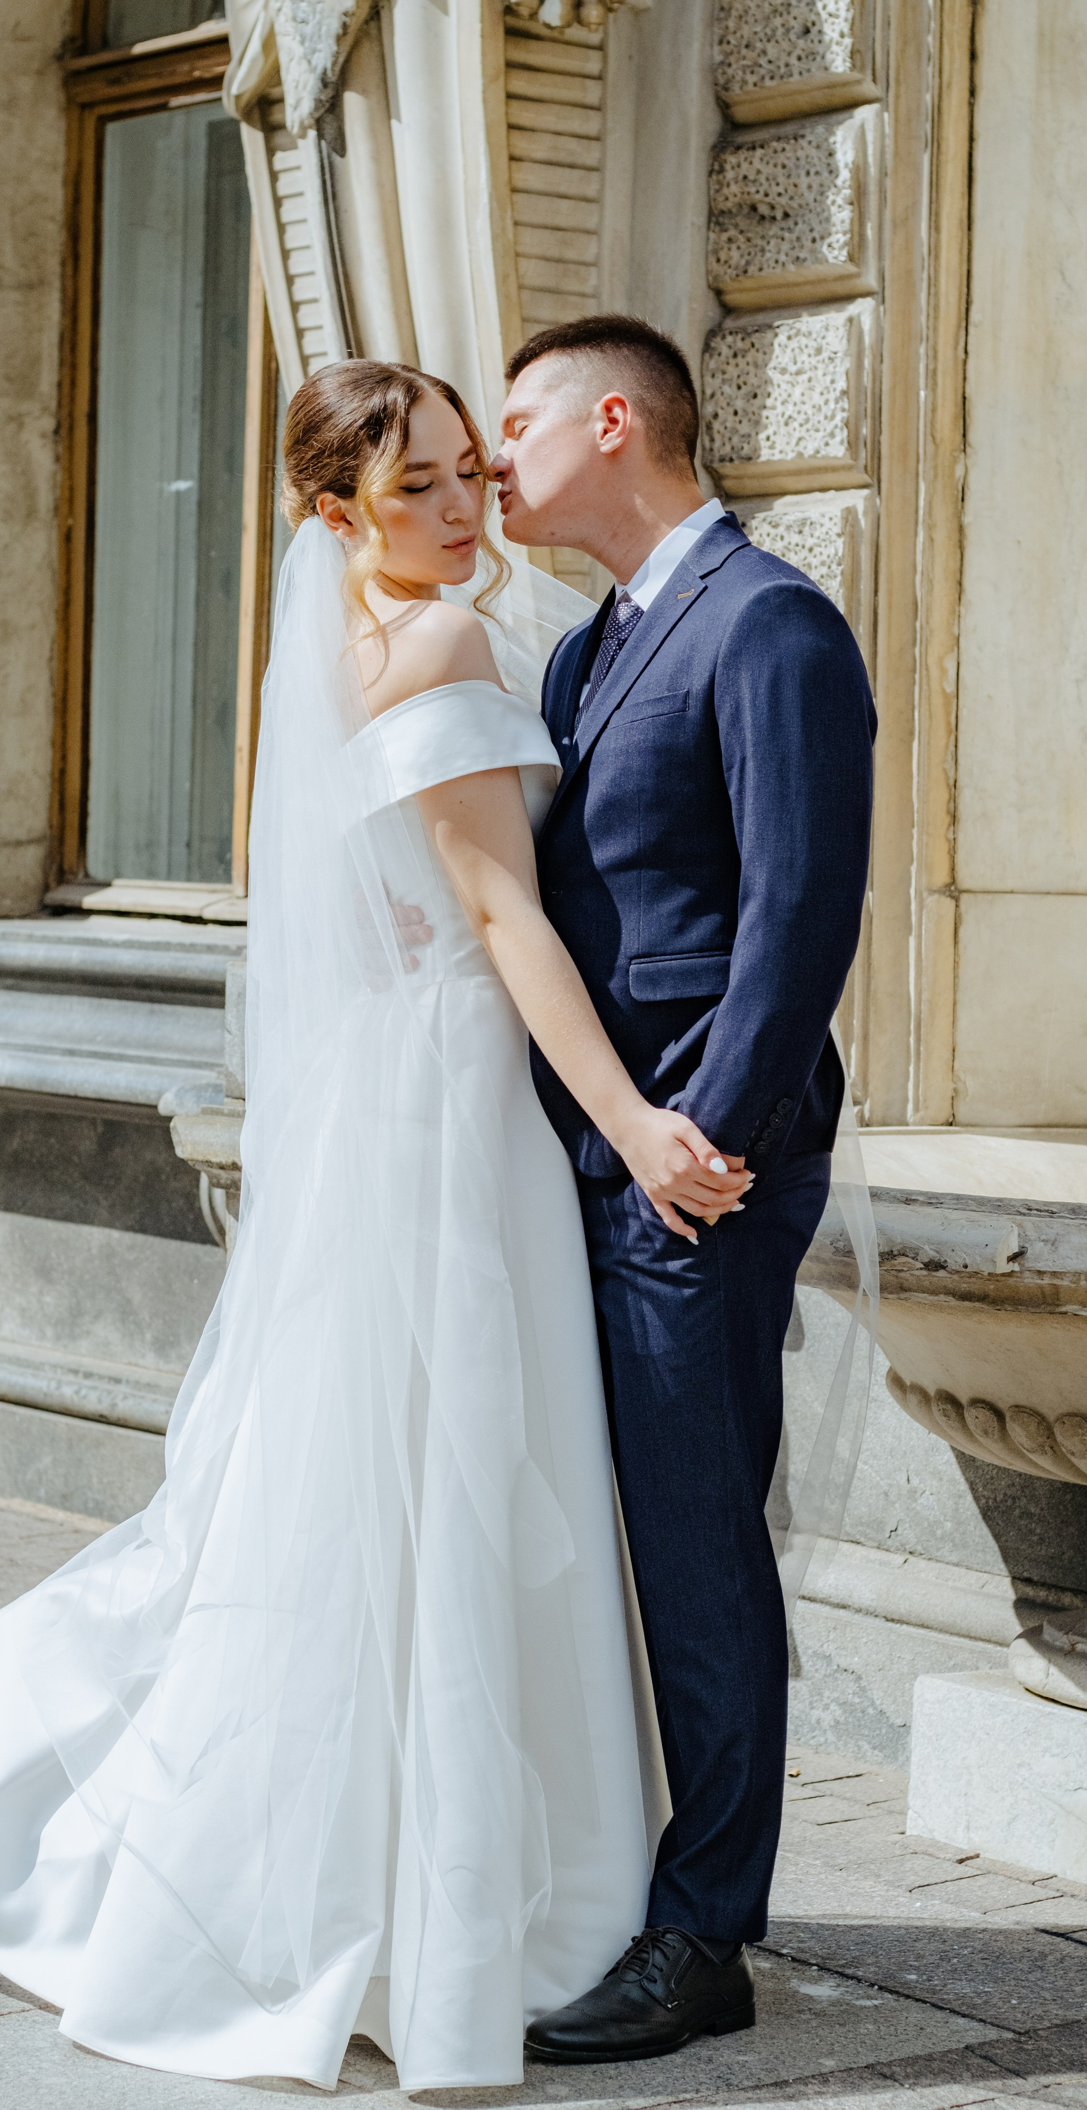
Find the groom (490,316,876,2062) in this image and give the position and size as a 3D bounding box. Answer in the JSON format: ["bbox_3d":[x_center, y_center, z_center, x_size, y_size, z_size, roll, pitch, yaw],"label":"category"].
[{"bbox_3d":[0.126,0.136,4.550,0.420,1.780,0.520,0,3,-32],"label":"groom"}]

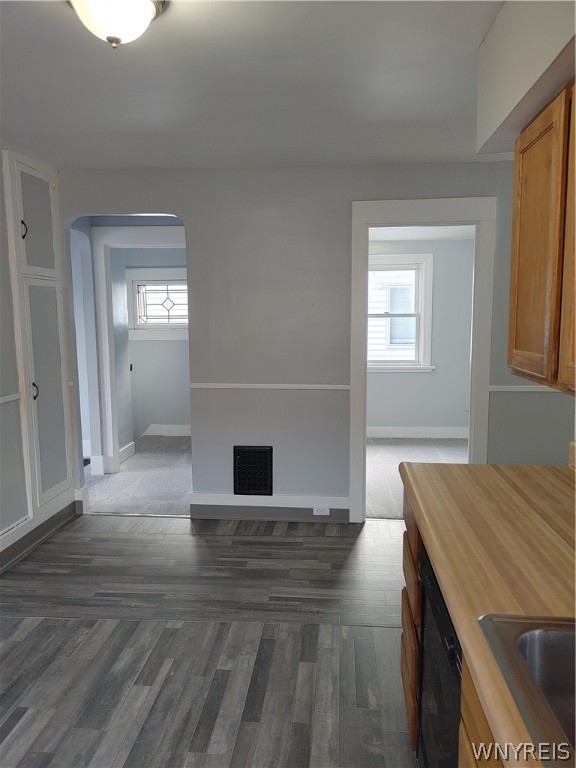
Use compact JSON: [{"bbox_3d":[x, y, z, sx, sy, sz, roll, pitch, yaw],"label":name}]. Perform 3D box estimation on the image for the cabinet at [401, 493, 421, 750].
[{"bbox_3d":[0.737,0.823,1.976,0.630,0.876,0.465,0,7,6],"label":"cabinet"}]

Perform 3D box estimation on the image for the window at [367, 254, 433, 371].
[{"bbox_3d":[1.174,-0.819,6.719,1.040,1.358,0.100,0,7,6],"label":"window"}]

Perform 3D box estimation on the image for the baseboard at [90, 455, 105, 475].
[{"bbox_3d":[-1.794,0.772,5.416,0.135,0.180,0.020,0,7,6],"label":"baseboard"}]

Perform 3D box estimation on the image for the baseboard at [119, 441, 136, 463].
[{"bbox_3d":[-1.664,0.721,6.004,0.020,0.137,0.490,0,7,6],"label":"baseboard"}]

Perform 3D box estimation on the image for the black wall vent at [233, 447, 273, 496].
[{"bbox_3d":[-0.253,0.635,4.171,0.277,0.364,0.025,0,7,6],"label":"black wall vent"}]

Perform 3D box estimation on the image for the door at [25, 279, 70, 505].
[{"bbox_3d":[-1.622,0.057,3.940,0.025,1.469,0.440,0,7,6],"label":"door"}]

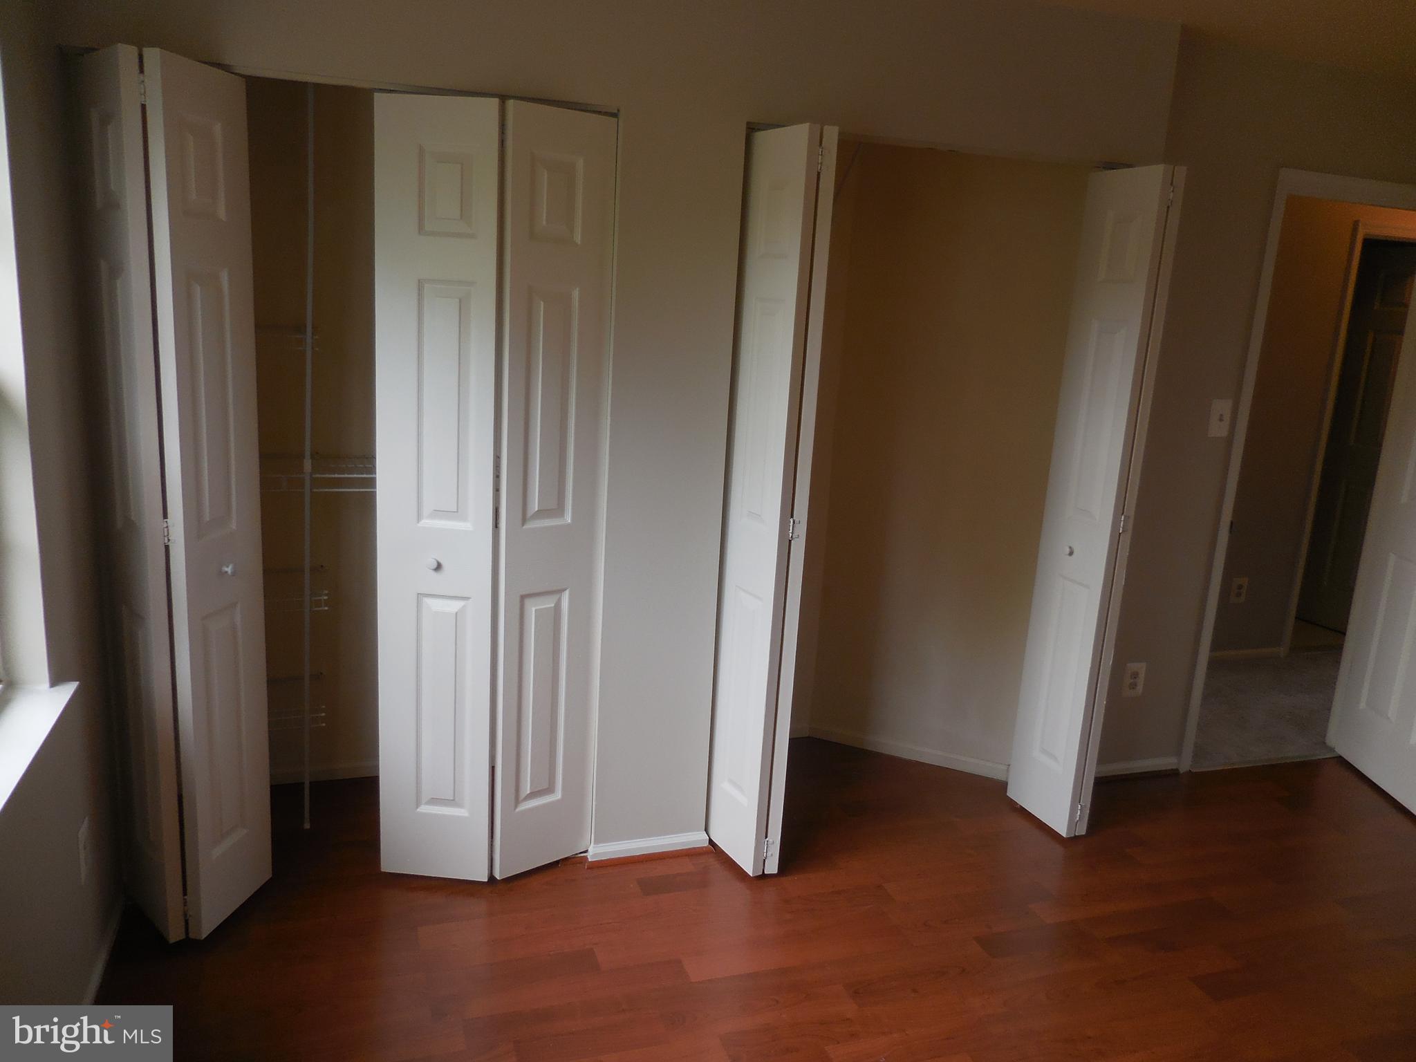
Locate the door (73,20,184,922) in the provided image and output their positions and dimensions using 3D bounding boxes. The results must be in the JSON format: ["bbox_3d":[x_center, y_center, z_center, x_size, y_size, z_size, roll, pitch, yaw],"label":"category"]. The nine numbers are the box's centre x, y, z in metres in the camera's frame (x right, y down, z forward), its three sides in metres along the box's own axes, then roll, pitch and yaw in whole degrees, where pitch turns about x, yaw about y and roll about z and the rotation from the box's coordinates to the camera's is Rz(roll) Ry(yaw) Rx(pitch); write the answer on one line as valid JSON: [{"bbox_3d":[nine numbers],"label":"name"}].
[{"bbox_3d":[-1.312,-0.020,2.347,0.036,2.000,0.290,-8,17,-43],"label":"door"}]

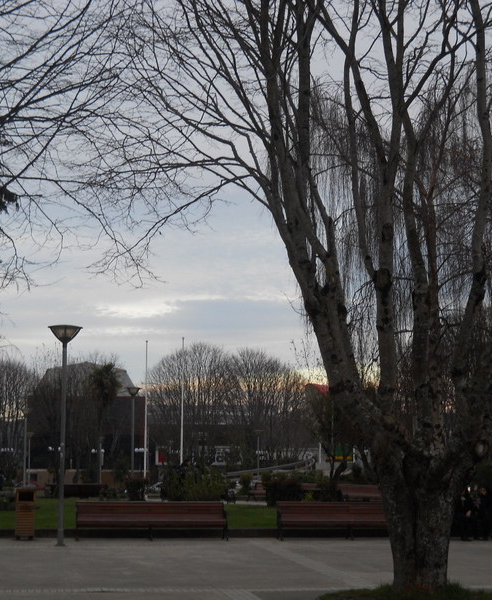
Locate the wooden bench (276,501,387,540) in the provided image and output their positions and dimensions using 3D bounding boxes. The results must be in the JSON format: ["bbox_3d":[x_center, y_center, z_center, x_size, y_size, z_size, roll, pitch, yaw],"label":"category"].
[{"bbox_3d":[2.126,4.580,29.229,2.980,0.780,0.670,1,-7,-8],"label":"wooden bench"}]

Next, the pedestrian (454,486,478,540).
[{"bbox_3d":[4.728,4.653,30.684,0.500,1.140,0.700,2,-7,-10],"label":"pedestrian"}]

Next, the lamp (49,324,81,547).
[{"bbox_3d":[-3.448,2.540,26.628,0.640,4.150,0.640,1,-7,-8],"label":"lamp"}]

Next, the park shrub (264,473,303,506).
[{"bbox_3d":[1.253,6.399,47.642,1.150,1.130,1.080,1,-7,-8],"label":"park shrub"}]

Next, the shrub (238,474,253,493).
[{"bbox_3d":[-0.019,8.059,61.618,0.620,0.920,0.620,1,-7,-8],"label":"shrub"}]

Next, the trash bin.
[{"bbox_3d":[-4.416,4.312,28.368,0.430,1.020,0.430,1,-7,-8],"label":"trash bin"}]

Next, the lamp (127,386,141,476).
[{"bbox_3d":[-4.280,5.570,53.751,0.640,4.330,0.640,0,-7,0],"label":"lamp"}]

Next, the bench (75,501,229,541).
[{"bbox_3d":[-1.979,4.664,29.788,3.140,0.810,0.660,1,-7,-9],"label":"bench"}]

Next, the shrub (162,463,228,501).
[{"bbox_3d":[-2.076,7.476,57.090,2.750,1.550,2.200,0,-7,0],"label":"shrub"}]

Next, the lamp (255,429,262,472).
[{"bbox_3d":[0.939,11.998,107.279,0.640,4.150,0.640,1,-7,-8],"label":"lamp"}]

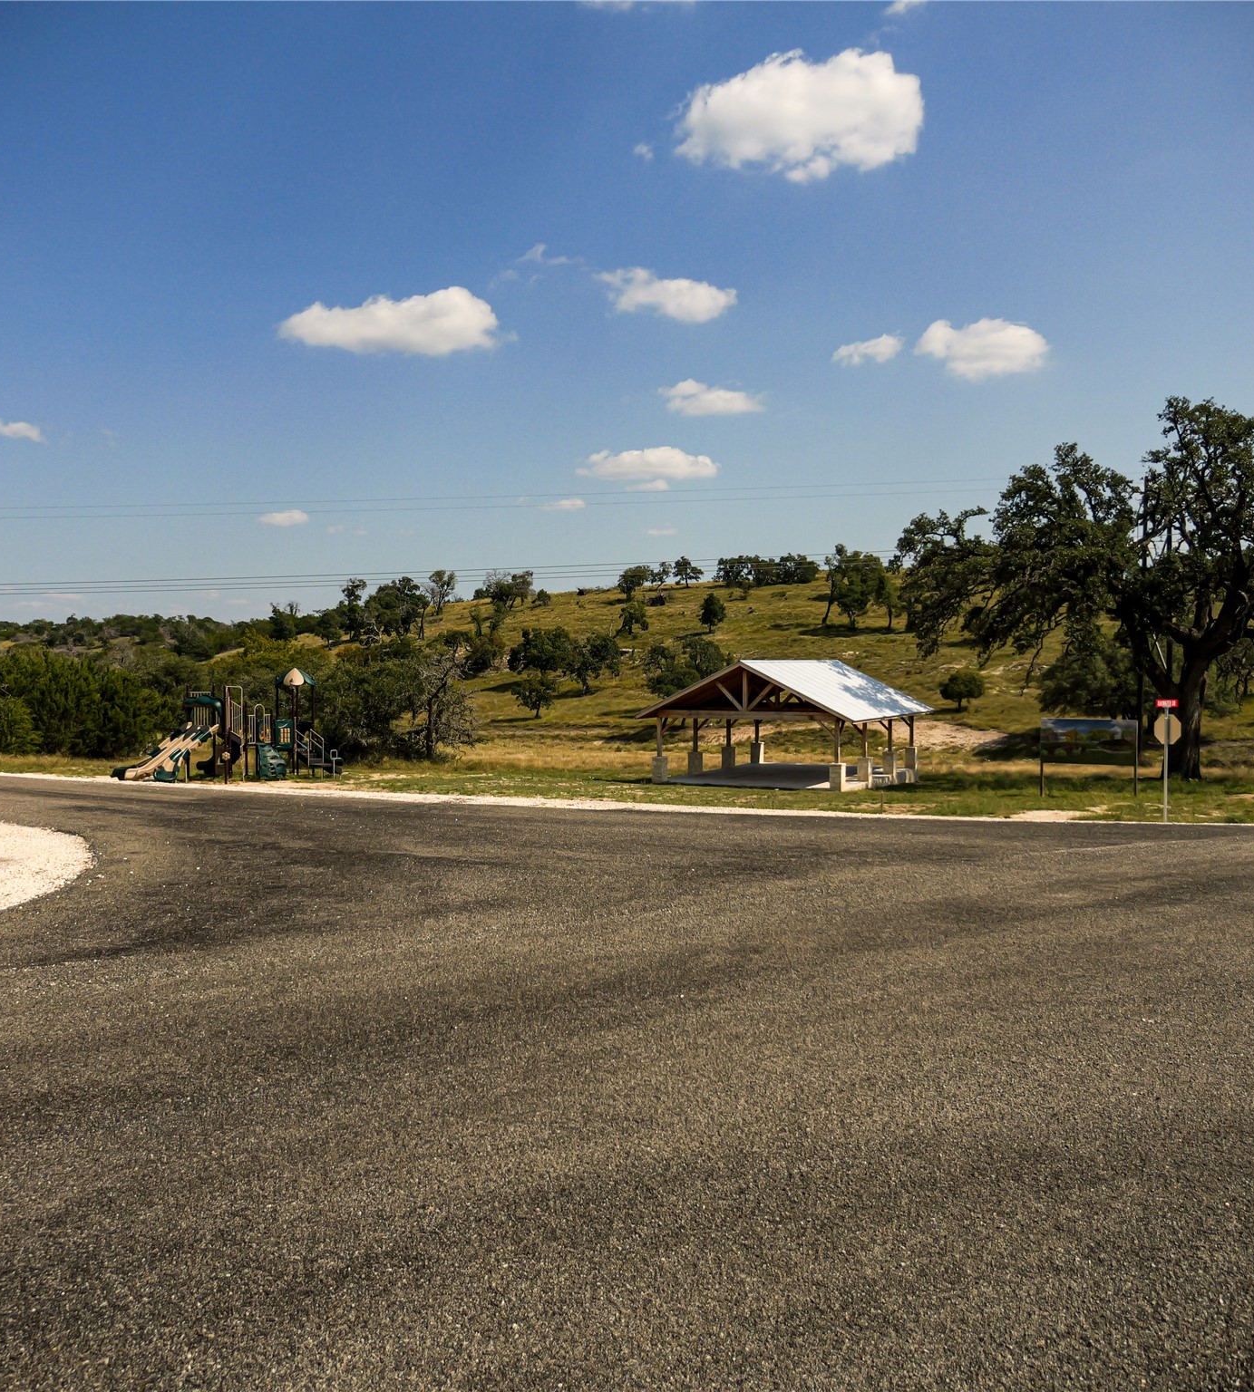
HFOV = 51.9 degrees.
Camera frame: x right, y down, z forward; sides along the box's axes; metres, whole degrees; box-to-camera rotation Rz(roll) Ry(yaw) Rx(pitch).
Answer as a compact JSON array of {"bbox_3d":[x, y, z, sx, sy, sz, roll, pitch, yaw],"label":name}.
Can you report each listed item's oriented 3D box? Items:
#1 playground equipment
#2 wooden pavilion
[{"bbox_3d":[-14.400,0.969,46.400,7.900,3.950,5.200,-1,2,-17],"label":"playground equipment"},{"bbox_3d":[6.893,0.916,52.914,8.730,4.750,11.460,1,2,28],"label":"wooden pavilion"}]

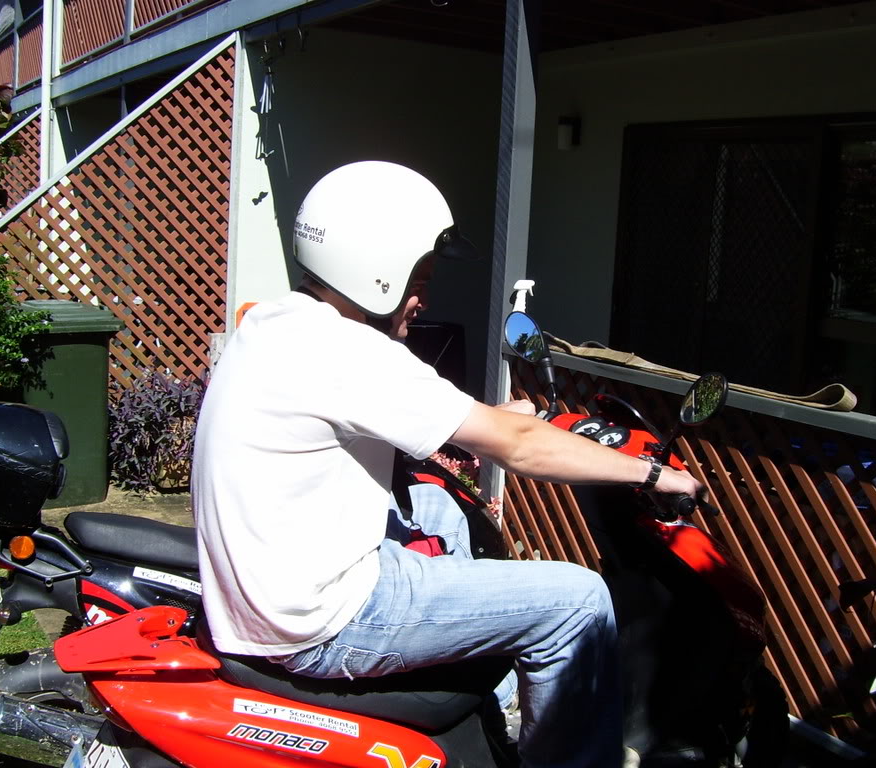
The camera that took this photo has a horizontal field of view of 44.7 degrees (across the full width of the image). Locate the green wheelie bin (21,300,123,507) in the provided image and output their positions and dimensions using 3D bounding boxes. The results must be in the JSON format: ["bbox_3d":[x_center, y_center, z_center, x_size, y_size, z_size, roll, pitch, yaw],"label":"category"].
[{"bbox_3d":[-2.152,0.099,5.886,0.580,1.060,0.720,-4,11,-35],"label":"green wheelie bin"}]

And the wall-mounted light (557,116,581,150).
[{"bbox_3d":[0.901,-1.716,7.296,0.130,0.220,0.100,-3,10,-31],"label":"wall-mounted light"}]

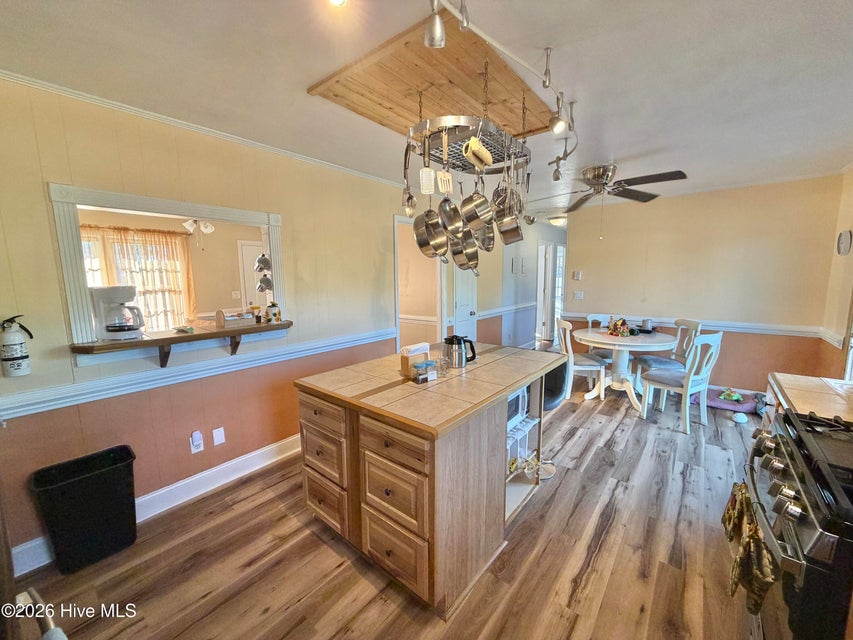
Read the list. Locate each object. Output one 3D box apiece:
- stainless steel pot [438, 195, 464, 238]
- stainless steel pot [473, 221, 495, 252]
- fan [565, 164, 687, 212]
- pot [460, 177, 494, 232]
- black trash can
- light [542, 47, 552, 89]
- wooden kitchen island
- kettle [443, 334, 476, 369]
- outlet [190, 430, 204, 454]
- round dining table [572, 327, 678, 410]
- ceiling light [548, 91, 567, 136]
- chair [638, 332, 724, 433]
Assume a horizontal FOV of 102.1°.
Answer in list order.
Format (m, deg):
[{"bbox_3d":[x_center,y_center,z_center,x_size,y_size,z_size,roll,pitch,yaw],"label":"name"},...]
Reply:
[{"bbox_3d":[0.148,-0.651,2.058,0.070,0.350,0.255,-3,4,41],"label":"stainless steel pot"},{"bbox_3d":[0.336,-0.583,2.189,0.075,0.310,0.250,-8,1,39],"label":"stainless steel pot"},{"bbox_3d":[1.620,-1.277,3.192,1.320,0.270,1.320,5,10,38],"label":"fan"},{"bbox_3d":[0.312,-0.716,2.117,0.145,0.315,0.210,-17,-5,42],"label":"pot"},{"bbox_3d":[-1.786,1.022,1.851,0.235,0.505,0.385,6,10,38],"label":"black trash can"},{"bbox_3d":[0.518,-1.074,1.474,0.042,0.155,0.042,6,10,38],"label":"light"},{"bbox_3d":[0.129,0.755,2.264,1.010,0.915,1.520,5,10,38],"label":"wooden kitchen island"},{"bbox_3d":[0.221,0.199,2.242,0.210,0.190,0.150,-1,8,0],"label":"kettle"},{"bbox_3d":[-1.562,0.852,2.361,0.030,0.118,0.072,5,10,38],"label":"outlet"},{"bbox_3d":[2.310,0.563,4.111,1.090,0.760,1.090,5,10,38],"label":"round dining table"},{"bbox_3d":[0.604,-0.956,1.590,0.070,0.170,0.090,-5,9,-30],"label":"ceiling light"},{"bbox_3d":[2.492,0.563,3.412,0.450,0.945,0.500,-5,9,-29],"label":"chair"}]

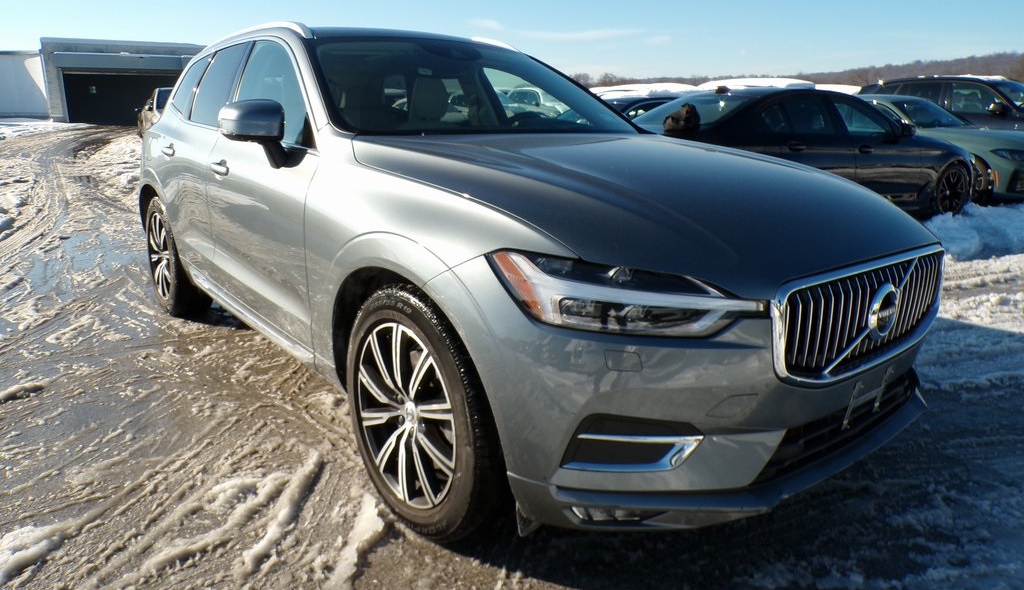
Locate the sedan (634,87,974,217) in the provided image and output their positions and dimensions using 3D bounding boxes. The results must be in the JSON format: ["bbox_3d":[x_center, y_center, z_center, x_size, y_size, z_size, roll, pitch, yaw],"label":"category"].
[{"bbox_3d":[3.279,-1.643,8.251,4.930,1.470,1.868,-6,15,-26],"label":"sedan"}]

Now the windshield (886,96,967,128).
[{"bbox_3d":[6.090,-2.645,10.400,1.340,0.150,0.790,-7,45,-31],"label":"windshield"}]

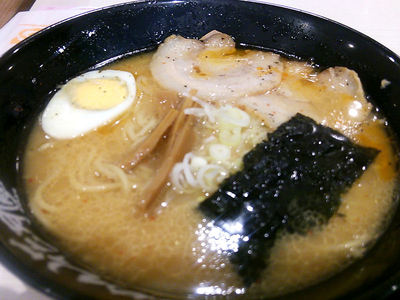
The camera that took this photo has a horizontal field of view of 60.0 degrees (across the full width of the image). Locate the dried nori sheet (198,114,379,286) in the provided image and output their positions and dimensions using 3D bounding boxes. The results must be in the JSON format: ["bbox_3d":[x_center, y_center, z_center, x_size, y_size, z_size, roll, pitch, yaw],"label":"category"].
[{"bbox_3d":[0.039,0.014,0.151,0.043,0.013,0.079,35,59,27],"label":"dried nori sheet"}]

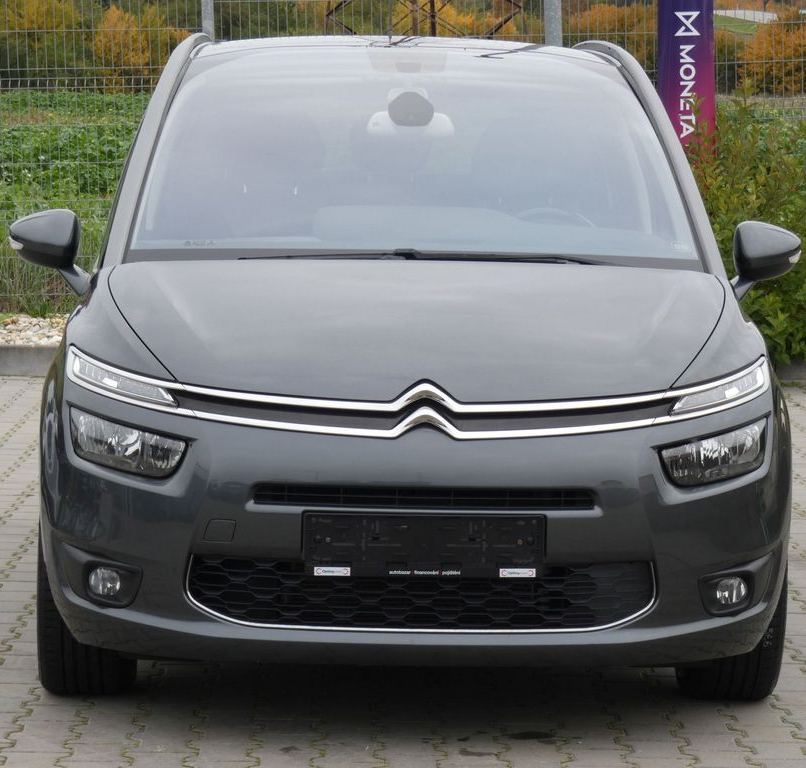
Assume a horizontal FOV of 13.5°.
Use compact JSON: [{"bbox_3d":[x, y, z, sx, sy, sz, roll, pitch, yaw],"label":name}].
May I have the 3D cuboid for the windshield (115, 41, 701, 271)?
[{"bbox_3d":[0.016,-0.620,8.937,1.450,0.200,1.220,1,31,-2],"label":"windshield"}]

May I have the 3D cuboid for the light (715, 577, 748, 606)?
[{"bbox_3d":[0.752,0.474,7.800,0.080,0.074,0.065,1,5,-2],"label":"light"}]

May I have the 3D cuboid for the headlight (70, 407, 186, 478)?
[{"bbox_3d":[-0.629,0.136,7.786,0.285,0.150,0.230,1,5,-2],"label":"headlight"}]

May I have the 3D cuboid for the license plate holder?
[{"bbox_3d":[0.049,0.359,7.511,0.533,0.138,0.030,1,5,-2],"label":"license plate holder"}]

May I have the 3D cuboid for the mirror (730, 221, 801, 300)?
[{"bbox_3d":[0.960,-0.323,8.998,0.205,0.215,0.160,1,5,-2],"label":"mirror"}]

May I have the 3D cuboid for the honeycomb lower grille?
[{"bbox_3d":[0.044,0.466,7.601,1.050,0.165,0.130,1,5,-2],"label":"honeycomb lower grille"}]

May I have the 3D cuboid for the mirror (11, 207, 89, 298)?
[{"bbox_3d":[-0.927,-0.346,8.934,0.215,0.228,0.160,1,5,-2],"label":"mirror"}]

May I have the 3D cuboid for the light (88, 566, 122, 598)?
[{"bbox_3d":[-0.679,0.450,7.752,0.080,0.074,0.065,1,5,-2],"label":"light"}]

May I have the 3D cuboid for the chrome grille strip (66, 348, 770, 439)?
[{"bbox_3d":[0.045,0.024,7.783,1.670,0.170,0.500,1,5,-2],"label":"chrome grille strip"}]

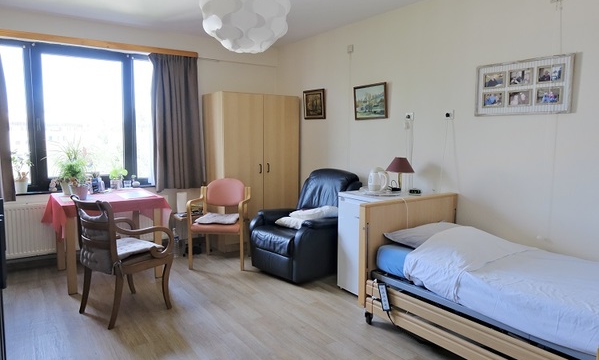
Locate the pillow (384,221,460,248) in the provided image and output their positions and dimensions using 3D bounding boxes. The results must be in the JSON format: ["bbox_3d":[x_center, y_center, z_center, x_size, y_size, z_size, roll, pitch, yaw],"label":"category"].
[{"bbox_3d":[0.978,0.390,2.705,0.650,0.150,0.450,-4,7,-36],"label":"pillow"}]

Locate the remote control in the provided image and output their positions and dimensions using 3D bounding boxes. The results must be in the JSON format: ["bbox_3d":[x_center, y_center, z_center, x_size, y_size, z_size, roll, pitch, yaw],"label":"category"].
[{"bbox_3d":[0.538,0.737,2.511,0.030,0.165,0.062,-4,-10,-36],"label":"remote control"}]

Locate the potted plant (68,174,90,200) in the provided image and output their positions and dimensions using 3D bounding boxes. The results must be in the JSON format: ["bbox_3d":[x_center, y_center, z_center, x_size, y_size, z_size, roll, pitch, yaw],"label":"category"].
[{"bbox_3d":[-1.980,0.068,3.596,0.170,0.220,0.170,-4,7,-36],"label":"potted plant"}]

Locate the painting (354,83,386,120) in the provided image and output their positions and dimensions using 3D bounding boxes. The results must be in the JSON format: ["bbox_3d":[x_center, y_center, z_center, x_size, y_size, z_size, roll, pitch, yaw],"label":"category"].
[{"bbox_3d":[0.711,-0.789,4.050,0.030,0.340,0.450,-9,10,-35],"label":"painting"}]

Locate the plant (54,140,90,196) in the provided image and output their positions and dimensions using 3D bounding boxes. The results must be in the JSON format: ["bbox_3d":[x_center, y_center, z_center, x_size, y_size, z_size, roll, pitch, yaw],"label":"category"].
[{"bbox_3d":[-2.131,-0.102,3.738,0.360,0.520,0.360,-4,8,-35],"label":"plant"}]

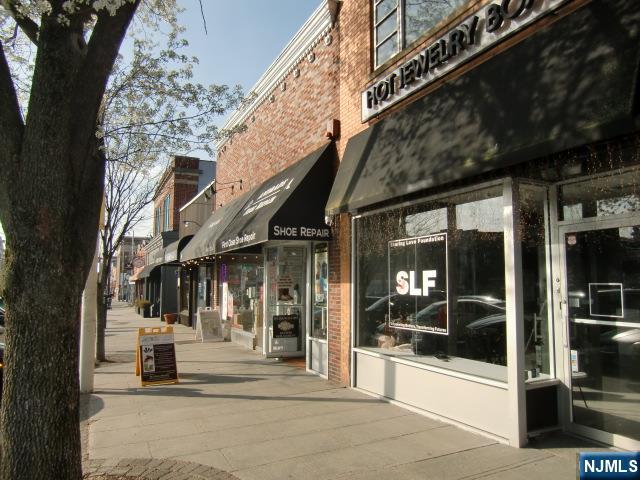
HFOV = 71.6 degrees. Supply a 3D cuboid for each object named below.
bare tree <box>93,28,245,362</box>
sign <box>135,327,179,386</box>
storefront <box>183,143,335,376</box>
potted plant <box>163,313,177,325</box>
[{"bbox_3d":[-4.152,-1.258,10.313,4.800,7.900,4.600,4,-7,-27],"label":"bare tree"},{"bbox_3d":[-2.858,1.997,7.824,0.600,0.920,0.880,4,-7,-27],"label":"sign"},{"bbox_3d":[-2.051,0.650,11.227,1.450,4.360,7.900,4,-7,-27],"label":"storefront"},{"bbox_3d":[-6.519,3.445,19.367,0.570,0.470,0.570,4,-7,-27],"label":"potted plant"}]

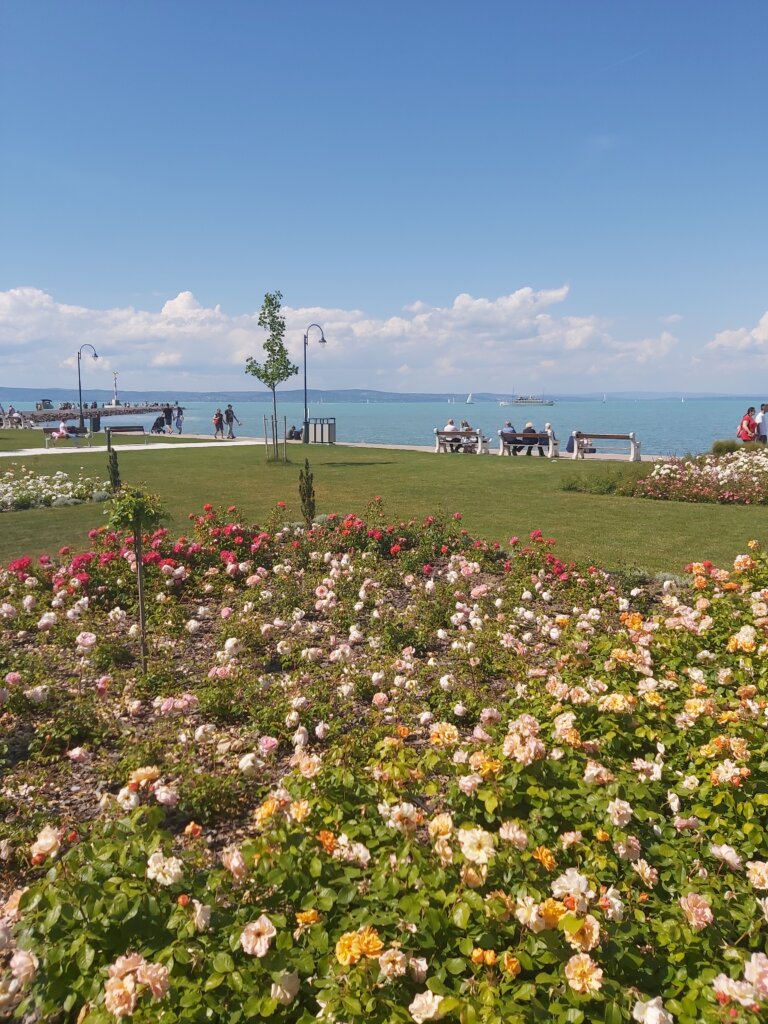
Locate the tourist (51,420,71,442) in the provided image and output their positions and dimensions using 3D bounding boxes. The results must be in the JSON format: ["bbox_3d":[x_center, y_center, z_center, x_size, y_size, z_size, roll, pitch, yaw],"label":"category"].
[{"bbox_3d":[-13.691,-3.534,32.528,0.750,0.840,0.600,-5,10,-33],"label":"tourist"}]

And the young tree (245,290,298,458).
[{"bbox_3d":[-3.570,-4.263,24.352,1.700,5.300,1.650,0,8,0],"label":"young tree"}]

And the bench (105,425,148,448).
[{"bbox_3d":[-10.951,-3.188,32.677,1.700,0.800,0.650,-7,11,-40],"label":"bench"}]

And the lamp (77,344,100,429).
[{"bbox_3d":[-18.573,-7.772,48.488,0.340,5.370,1.510,6,10,35],"label":"lamp"}]

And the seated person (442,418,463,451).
[{"bbox_3d":[2.641,-2.868,29.164,0.500,1.240,0.750,5,10,33],"label":"seated person"}]

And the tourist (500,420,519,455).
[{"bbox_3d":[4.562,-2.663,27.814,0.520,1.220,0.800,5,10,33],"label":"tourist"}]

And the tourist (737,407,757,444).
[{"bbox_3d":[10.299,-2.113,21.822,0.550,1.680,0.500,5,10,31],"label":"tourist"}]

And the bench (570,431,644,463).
[{"bbox_3d":[7.396,-2.203,25.639,2.050,0.930,0.680,5,10,33],"label":"bench"}]

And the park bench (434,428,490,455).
[{"bbox_3d":[2.851,-2.632,28.426,2.030,0.910,0.630,5,10,33],"label":"park bench"}]

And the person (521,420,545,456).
[{"bbox_3d":[5.162,-2.554,26.867,0.500,1.200,0.800,5,10,33],"label":"person"}]

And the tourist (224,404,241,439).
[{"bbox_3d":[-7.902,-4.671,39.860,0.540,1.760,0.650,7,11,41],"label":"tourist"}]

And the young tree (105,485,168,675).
[{"bbox_3d":[-1.459,0.420,4.627,0.360,1.150,0.360,0,8,0],"label":"young tree"}]

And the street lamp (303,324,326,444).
[{"bbox_3d":[-3.168,-5.835,35.099,0.340,5.350,1.510,6,10,35],"label":"street lamp"}]

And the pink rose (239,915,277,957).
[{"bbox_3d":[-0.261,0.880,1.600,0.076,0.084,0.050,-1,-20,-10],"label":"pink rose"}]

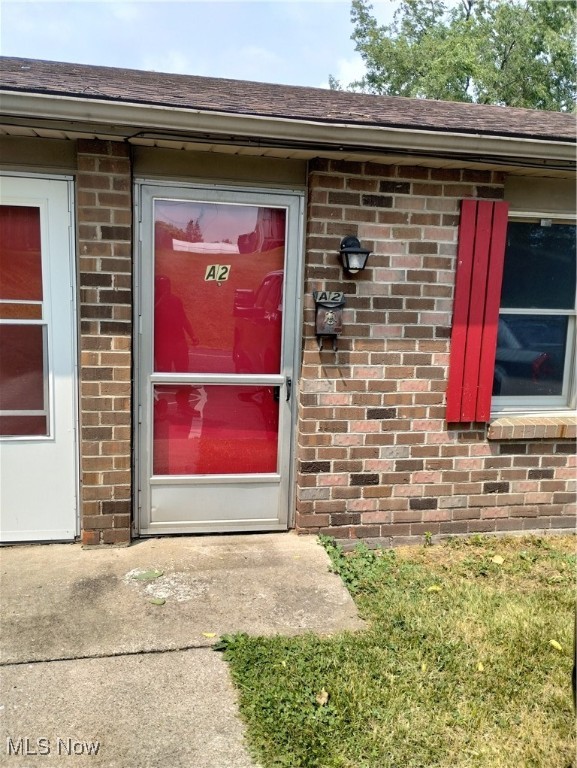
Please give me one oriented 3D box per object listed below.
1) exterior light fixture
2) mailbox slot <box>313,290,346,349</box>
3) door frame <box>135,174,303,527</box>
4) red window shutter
[{"bbox_3d":[0.361,-0.733,3.511,0.161,0.215,0.180,0,8,-12],"label":"exterior light fixture"},{"bbox_3d":[0.226,-0.367,3.586,0.171,0.341,0.085,0,8,-12],"label":"mailbox slot"},{"bbox_3d":[-0.415,-0.103,3.657,0.965,2.023,0.100,0,8,-12],"label":"door frame"},{"bbox_3d":[1.144,-0.426,3.799,0.303,1.331,0.035,0,8,-12],"label":"red window shutter"}]

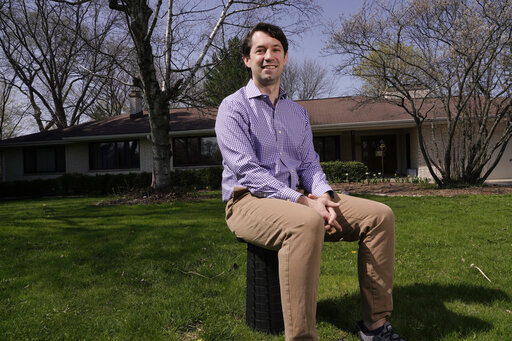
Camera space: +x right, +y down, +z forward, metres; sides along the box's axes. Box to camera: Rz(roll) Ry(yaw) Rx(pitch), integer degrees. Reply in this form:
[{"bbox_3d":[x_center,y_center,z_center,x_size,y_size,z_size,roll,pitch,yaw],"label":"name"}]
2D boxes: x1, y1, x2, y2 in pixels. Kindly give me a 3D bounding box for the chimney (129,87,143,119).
[{"bbox_3d":[-7.700,-4.330,21.800,0.560,2.000,0.780,-1,-1,11],"label":"chimney"}]

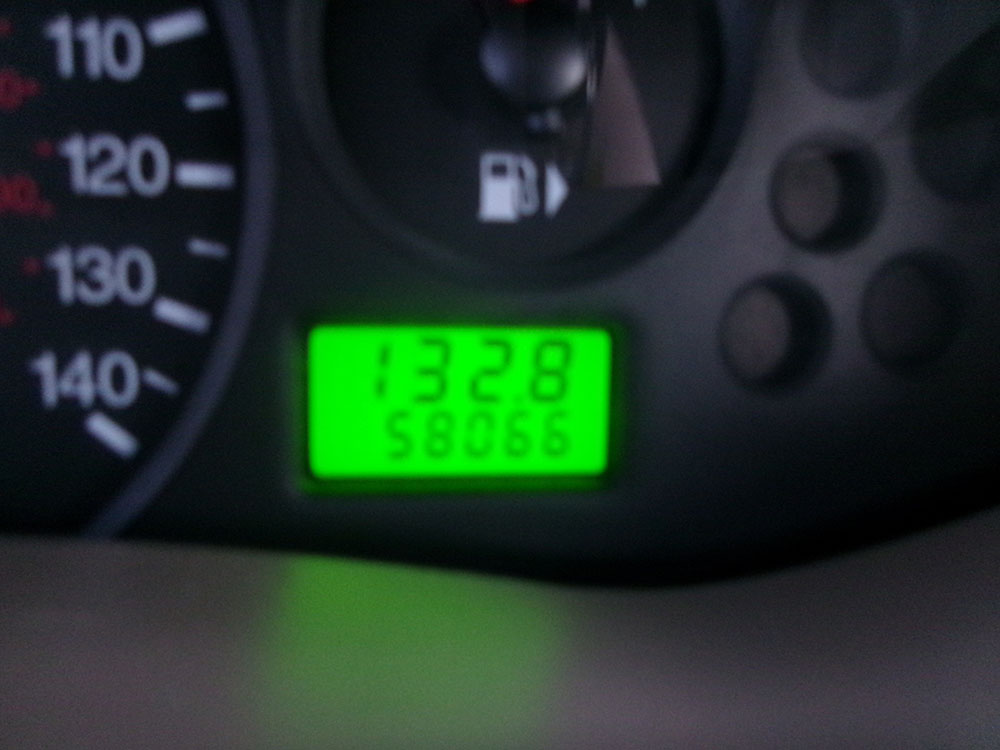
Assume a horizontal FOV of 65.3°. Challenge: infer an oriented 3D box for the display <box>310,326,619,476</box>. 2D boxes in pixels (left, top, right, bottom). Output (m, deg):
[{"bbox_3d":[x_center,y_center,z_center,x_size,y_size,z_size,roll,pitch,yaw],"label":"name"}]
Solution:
[{"bbox_3d":[-0.005,0.003,0.092,0.035,0.018,0.004,0,2,-6],"label":"display"}]

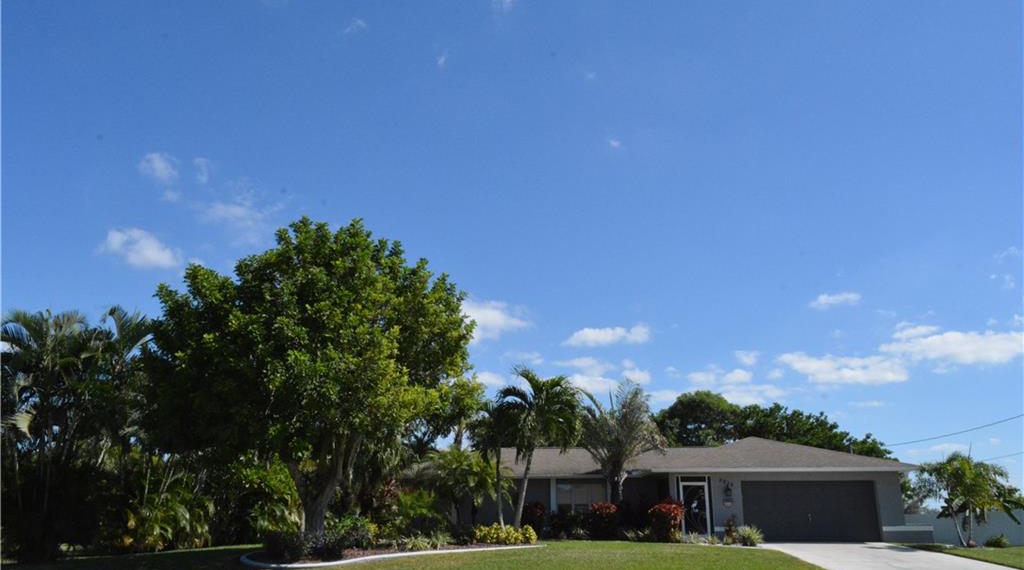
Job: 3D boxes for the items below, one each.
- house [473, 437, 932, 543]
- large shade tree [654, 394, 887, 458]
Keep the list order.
[{"bbox_3d":[5.550,8.978,34.042,18.900,4.150,13.300,0,-16,1],"label":"house"},{"bbox_3d":[17.251,11.330,50.862,15.630,8.420,10.500,0,-16,0],"label":"large shade tree"}]

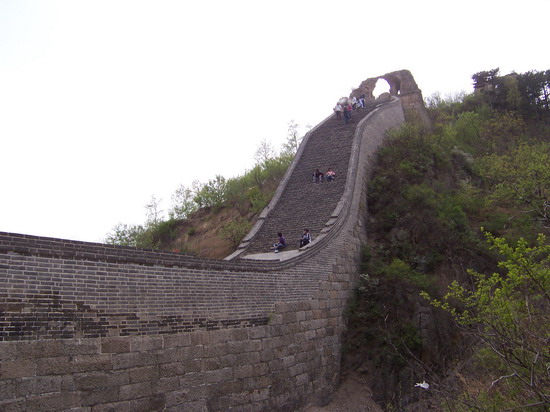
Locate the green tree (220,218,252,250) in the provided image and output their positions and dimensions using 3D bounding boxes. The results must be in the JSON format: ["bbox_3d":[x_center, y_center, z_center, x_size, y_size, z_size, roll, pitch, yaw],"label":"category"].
[{"bbox_3d":[-2.148,1.441,28.500,1.800,1.800,1.800,0,-10,0],"label":"green tree"}]

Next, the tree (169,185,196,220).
[{"bbox_3d":[-6.354,-0.309,36.000,2.000,2.400,1.900,0,-10,0],"label":"tree"}]

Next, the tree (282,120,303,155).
[{"bbox_3d":[1.469,-5.667,44.000,1.700,3.100,1.700,0,-10,0],"label":"tree"}]

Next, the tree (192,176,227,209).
[{"bbox_3d":[-4.624,-1.024,37.000,2.400,2.400,2.300,0,-10,0],"label":"tree"}]

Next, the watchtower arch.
[{"bbox_3d":[13.545,-12.599,62.000,9.000,7.200,5.500,-3,-10,17],"label":"watchtower arch"}]

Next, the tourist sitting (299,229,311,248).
[{"bbox_3d":[1.426,1.543,24.500,0.700,0.930,0.520,8,-13,-39],"label":"tourist sitting"}]

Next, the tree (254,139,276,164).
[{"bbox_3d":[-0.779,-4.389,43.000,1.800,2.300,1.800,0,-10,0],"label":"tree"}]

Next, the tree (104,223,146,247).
[{"bbox_3d":[-9.699,1.979,34.000,2.700,2.000,2.400,0,-10,0],"label":"tree"}]

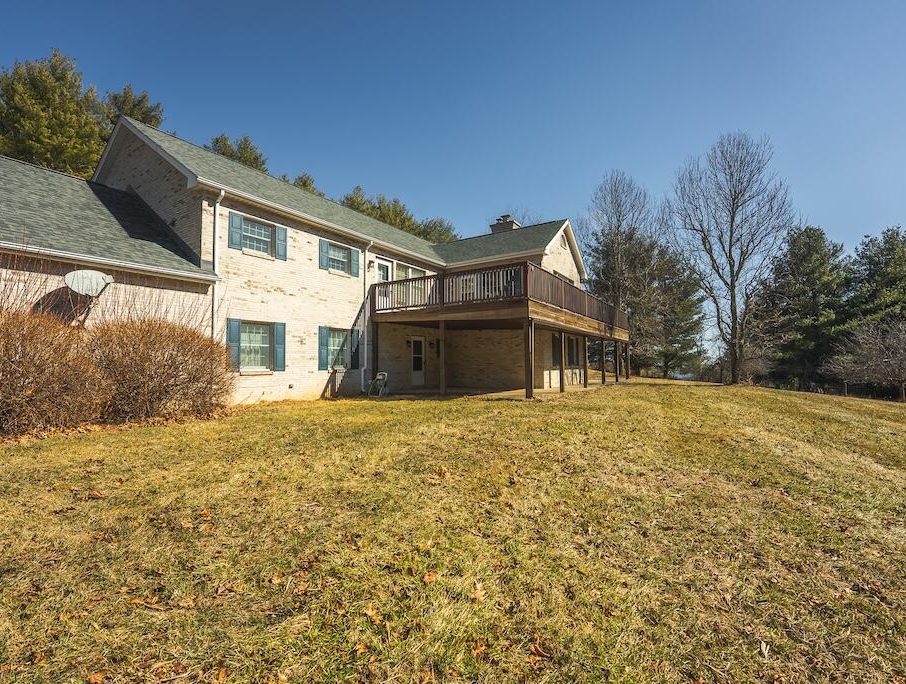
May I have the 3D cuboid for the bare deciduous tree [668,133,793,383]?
[{"bbox_3d":[13.738,-4.231,19.652,5.094,12.423,5.094,-2,-3,35],"label":"bare deciduous tree"}]

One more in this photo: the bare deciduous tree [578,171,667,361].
[{"bbox_3d":[11.152,-4.611,26.213,5.328,13.595,5.328,-1,-3,23],"label":"bare deciduous tree"}]

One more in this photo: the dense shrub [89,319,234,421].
[{"bbox_3d":[-5.893,0.486,8.139,2.200,1.980,2.600,-2,-3,34],"label":"dense shrub"}]

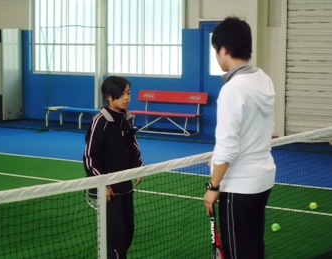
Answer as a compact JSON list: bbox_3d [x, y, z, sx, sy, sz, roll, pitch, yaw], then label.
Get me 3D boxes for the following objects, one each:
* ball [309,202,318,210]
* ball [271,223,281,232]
[{"bbox_3d":[1.389,0.721,8.190,0.067,0.067,0.067,0,5,0],"label":"ball"},{"bbox_3d":[0.914,0.812,7.213,0.067,0.067,0.067,0,5,0],"label":"ball"}]

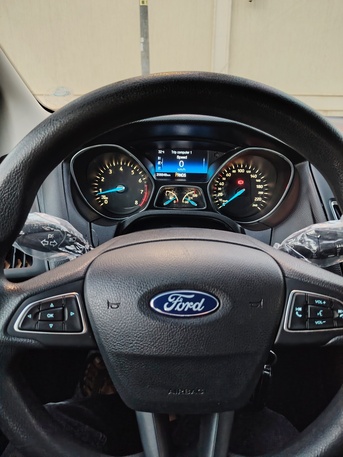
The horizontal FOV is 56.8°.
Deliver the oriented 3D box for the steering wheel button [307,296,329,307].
[{"bbox_3d":[0.128,0.063,0.273,0.020,0.009,0.007,0,-3,0],"label":"steering wheel button"}]

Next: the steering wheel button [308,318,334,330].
[{"bbox_3d":[0.129,0.083,0.273,0.022,0.010,0.007,0,-3,0],"label":"steering wheel button"}]

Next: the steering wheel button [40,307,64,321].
[{"bbox_3d":[-0.103,0.074,0.273,0.021,0.011,0.007,0,-3,0],"label":"steering wheel button"}]

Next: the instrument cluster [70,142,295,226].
[{"bbox_3d":[0.018,-0.073,0.530,0.368,0.140,0.075,0,0,0],"label":"instrument cluster"}]

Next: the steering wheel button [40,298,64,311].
[{"bbox_3d":[-0.102,0.066,0.273,0.020,0.009,0.007,0,-3,0],"label":"steering wheel button"}]

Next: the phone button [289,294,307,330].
[{"bbox_3d":[0.109,0.073,0.273,0.015,0.031,0.007,0,-3,0],"label":"phone button"}]

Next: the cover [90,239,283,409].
[{"bbox_3d":[0.011,0.081,0.277,0.171,0.148,0.052,0,-2,0],"label":"cover"}]

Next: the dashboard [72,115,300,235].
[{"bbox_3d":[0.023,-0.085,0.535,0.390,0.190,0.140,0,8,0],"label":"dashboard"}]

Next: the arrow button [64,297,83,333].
[{"bbox_3d":[-0.084,0.074,0.273,0.015,0.030,0.007,0,-3,0],"label":"arrow button"}]

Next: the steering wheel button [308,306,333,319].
[{"bbox_3d":[0.129,0.072,0.273,0.021,0.011,0.007,0,-3,0],"label":"steering wheel button"}]

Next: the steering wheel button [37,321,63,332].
[{"bbox_3d":[-0.104,0.084,0.273,0.022,0.009,0.007,0,-3,0],"label":"steering wheel button"}]

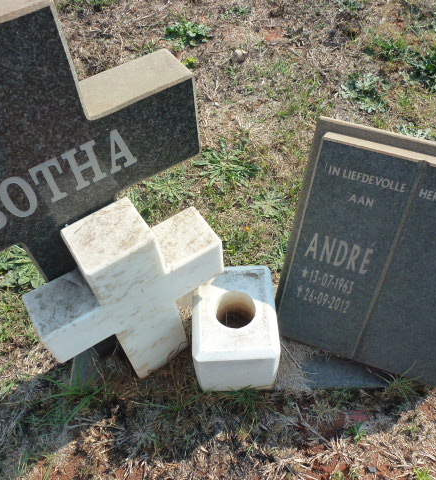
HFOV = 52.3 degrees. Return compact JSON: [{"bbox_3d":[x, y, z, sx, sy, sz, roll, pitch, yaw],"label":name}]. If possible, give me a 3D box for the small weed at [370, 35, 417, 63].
[{"bbox_3d":[0.903,-0.987,2.284,0.188,0.057,0.138,16,56,15],"label":"small weed"}]

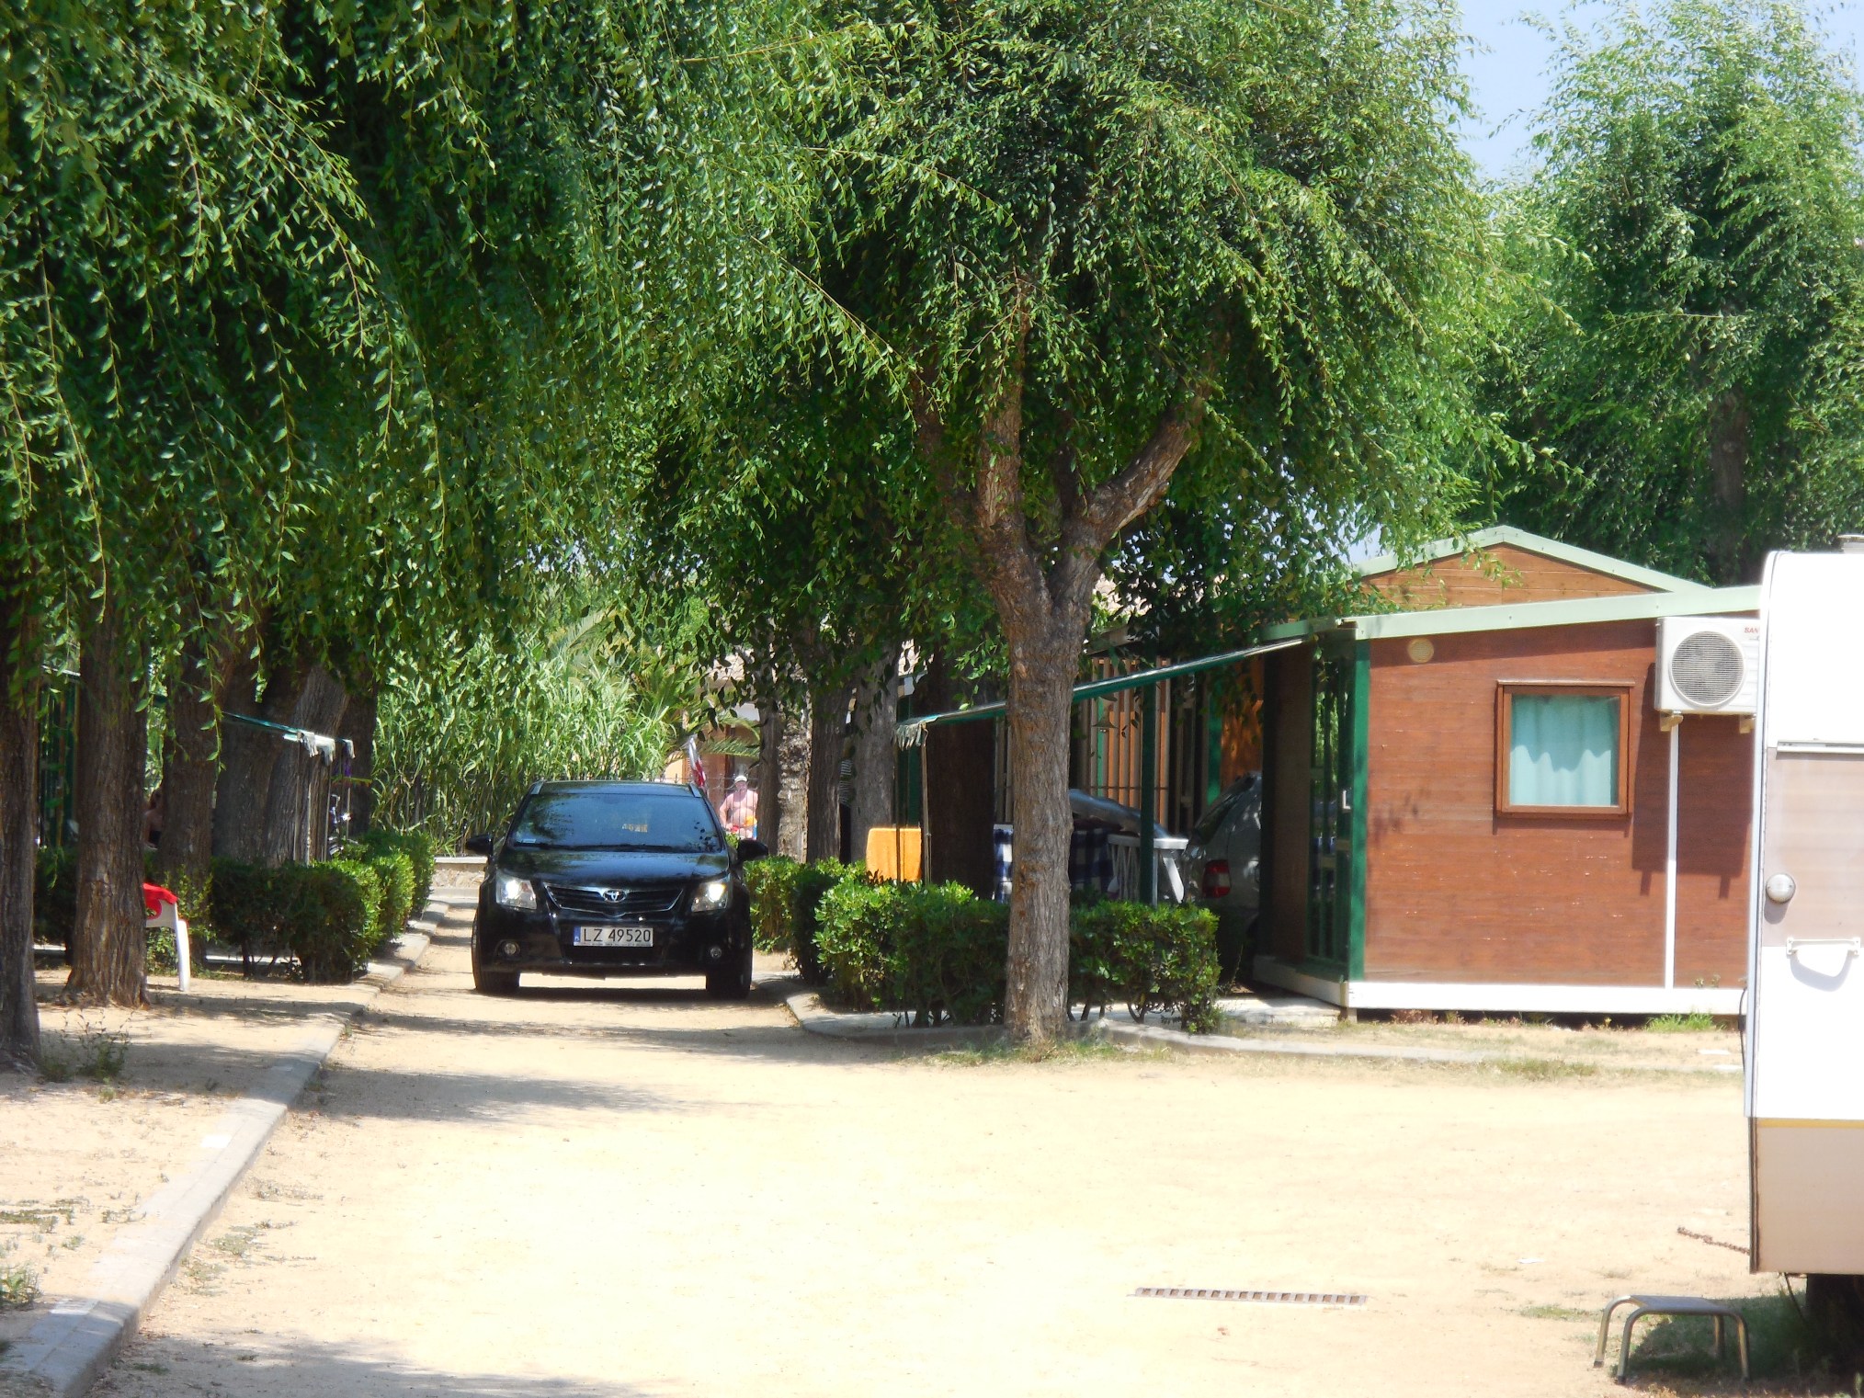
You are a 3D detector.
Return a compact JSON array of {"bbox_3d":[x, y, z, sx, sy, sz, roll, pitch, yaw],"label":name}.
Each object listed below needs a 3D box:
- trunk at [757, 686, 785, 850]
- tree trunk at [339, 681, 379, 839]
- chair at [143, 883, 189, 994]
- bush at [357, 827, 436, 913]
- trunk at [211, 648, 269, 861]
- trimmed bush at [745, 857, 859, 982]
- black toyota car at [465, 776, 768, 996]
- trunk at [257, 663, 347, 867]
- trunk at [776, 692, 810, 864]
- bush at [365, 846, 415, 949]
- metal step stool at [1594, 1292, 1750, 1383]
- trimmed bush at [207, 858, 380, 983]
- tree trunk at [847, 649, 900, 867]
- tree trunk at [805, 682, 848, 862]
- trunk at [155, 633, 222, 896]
[{"bbox_3d":[-1.748,0.999,69.000,0.290,2.300,0.290,1,0,-4],"label":"trunk"},{"bbox_3d":[-6.081,0.796,68.000,0.450,2.500,0.450,1,0,-3],"label":"tree trunk"},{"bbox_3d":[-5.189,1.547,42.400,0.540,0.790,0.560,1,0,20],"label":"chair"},{"bbox_3d":[-5.025,1.623,60.000,0.780,0.820,1.100,1,0,-4],"label":"bush"},{"bbox_3d":[-5.769,0.675,53.500,0.500,2.600,0.480,1,0,-3],"label":"trunk"},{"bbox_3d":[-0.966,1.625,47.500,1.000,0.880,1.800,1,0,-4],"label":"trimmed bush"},{"bbox_3d":[-2.180,1.285,44.500,1.860,1.480,4.750,1,0,-2],"label":"black toyota car"},{"bbox_3d":[-5.933,0.763,60.500,0.780,2.600,0.520,1,0,-3],"label":"trunk"},{"bbox_3d":[-1.598,0.866,74.000,0.370,2.700,0.370,1,0,-3],"label":"trunk"},{"bbox_3d":[-4.312,1.557,50.200,0.580,0.800,0.950,1,0,-3],"label":"bush"},{"bbox_3d":[2.068,1.788,17.900,0.365,0.200,0.430,1,0,2],"label":"metal step stool"},{"bbox_3d":[-4.365,1.521,43.900,1.130,0.830,1.150,1,0,-3],"label":"trimmed bush"},{"bbox_3d":[-0.505,0.812,53.500,0.420,2.500,0.420,1,0,-4],"label":"tree trunk"},{"bbox_3d":[-1.019,0.905,61.000,0.390,2.400,0.390,1,0,-4],"label":"tree trunk"},{"bbox_3d":[-5.139,0.670,44.300,0.460,2.500,0.460,1,0,-4],"label":"trunk"}]

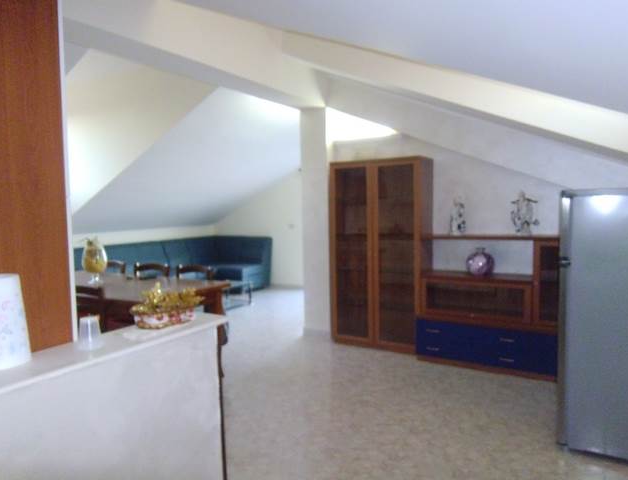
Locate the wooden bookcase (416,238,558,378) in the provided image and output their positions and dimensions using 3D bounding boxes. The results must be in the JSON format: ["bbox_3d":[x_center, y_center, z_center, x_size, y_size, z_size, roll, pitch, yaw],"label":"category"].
[{"bbox_3d":[1.642,0.517,4.166,1.362,1.114,0.524,1,4,31],"label":"wooden bookcase"}]

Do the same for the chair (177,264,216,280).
[{"bbox_3d":[-1.190,0.674,4.288,0.450,0.880,0.460,1,4,27],"label":"chair"}]

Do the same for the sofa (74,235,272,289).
[{"bbox_3d":[-2.178,0.476,7.863,1.530,0.830,3.170,1,4,31],"label":"sofa"}]

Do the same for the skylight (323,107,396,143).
[{"bbox_3d":[0.486,-1.230,5.055,0.840,0.400,0.120,1,4,31],"label":"skylight"}]

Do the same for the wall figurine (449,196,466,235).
[{"bbox_3d":[1.288,-0.215,4.316,0.150,0.330,0.120,1,4,31],"label":"wall figurine"}]

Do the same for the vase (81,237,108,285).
[{"bbox_3d":[-1.874,0.173,4.093,0.215,0.390,0.215,1,4,31],"label":"vase"}]

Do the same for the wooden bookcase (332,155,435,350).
[{"bbox_3d":[0.675,0.138,4.772,0.908,1.822,0.432,1,4,31],"label":"wooden bookcase"}]

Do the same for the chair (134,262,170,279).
[{"bbox_3d":[-1.667,0.665,4.543,0.450,0.880,0.460,1,4,27],"label":"chair"}]

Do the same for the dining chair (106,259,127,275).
[{"bbox_3d":[-2.146,0.658,4.775,0.450,0.880,0.460,1,4,27],"label":"dining chair"}]

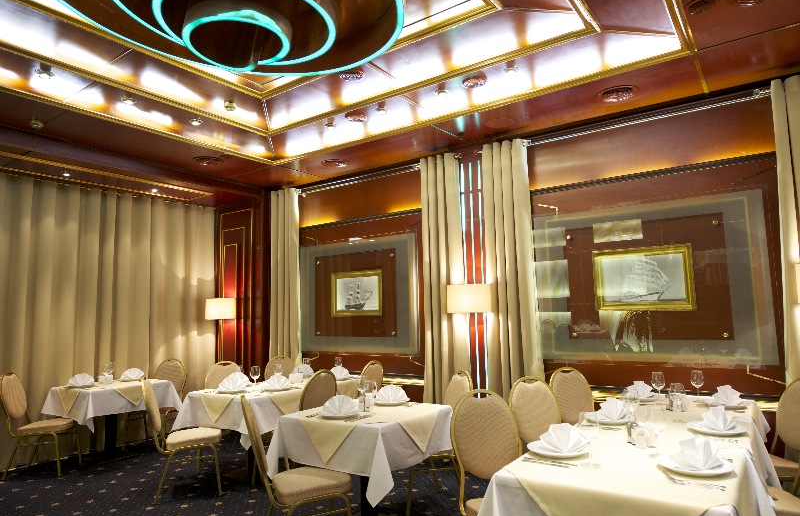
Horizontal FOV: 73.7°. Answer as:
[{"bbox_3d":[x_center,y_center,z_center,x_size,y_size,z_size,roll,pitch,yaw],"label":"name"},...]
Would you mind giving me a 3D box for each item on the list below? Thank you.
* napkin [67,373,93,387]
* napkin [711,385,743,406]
[{"bbox_3d":[-3.140,1.198,5.253,0.240,0.117,0.089,2,-7,-26],"label":"napkin"},{"bbox_3d":[2.111,0.878,3.459,0.175,0.127,0.099,-3,-6,15],"label":"napkin"}]

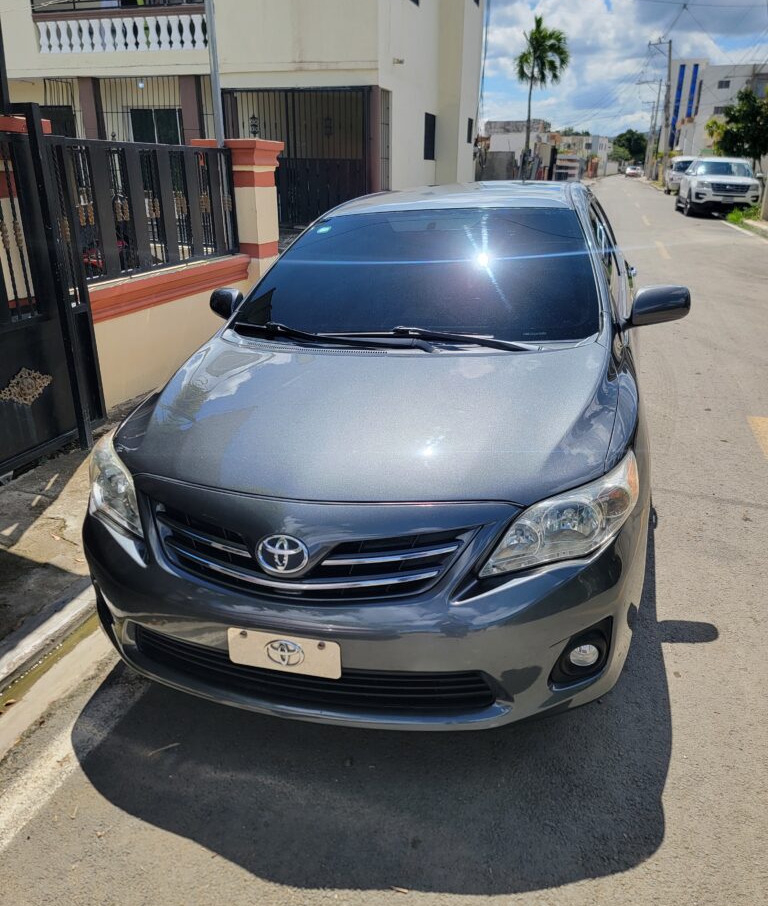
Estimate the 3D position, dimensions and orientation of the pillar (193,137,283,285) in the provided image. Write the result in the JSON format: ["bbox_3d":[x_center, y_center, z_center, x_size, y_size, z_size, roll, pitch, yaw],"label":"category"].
[{"bbox_3d":[-1.192,-1.789,6.213,0.550,1.750,0.470,8,22,19],"label":"pillar"}]

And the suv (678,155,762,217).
[{"bbox_3d":[11.066,-8.809,23.455,2.050,1.780,5.040,8,23,15],"label":"suv"}]

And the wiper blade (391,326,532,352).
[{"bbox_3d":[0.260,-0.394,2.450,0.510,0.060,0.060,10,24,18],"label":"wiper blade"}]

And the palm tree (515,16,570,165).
[{"bbox_3d":[8.668,-19.790,39.865,3.144,8.275,3.144,0,21,0],"label":"palm tree"}]

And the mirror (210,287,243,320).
[{"bbox_3d":[-0.682,-0.669,3.212,0.230,0.150,0.170,3,22,16],"label":"mirror"}]

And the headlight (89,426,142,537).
[{"bbox_3d":[-0.766,0.072,2.136,0.380,0.225,0.460,3,22,16],"label":"headlight"}]

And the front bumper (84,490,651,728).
[{"bbox_3d":[-0.174,0.364,1.956,1.730,0.570,0.550,3,22,16],"label":"front bumper"}]

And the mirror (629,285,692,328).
[{"bbox_3d":[1.042,-0.565,2.706,0.230,0.150,0.170,3,22,16],"label":"mirror"}]

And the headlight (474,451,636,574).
[{"bbox_3d":[0.450,0.145,1.778,0.380,0.225,0.460,3,22,16],"label":"headlight"}]

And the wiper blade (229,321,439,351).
[{"bbox_3d":[-0.217,-0.440,2.650,0.910,0.060,0.080,11,25,28],"label":"wiper blade"}]

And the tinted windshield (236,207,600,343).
[{"bbox_3d":[0.154,-0.748,2.846,1.400,0.140,0.970,3,48,16],"label":"tinted windshield"}]

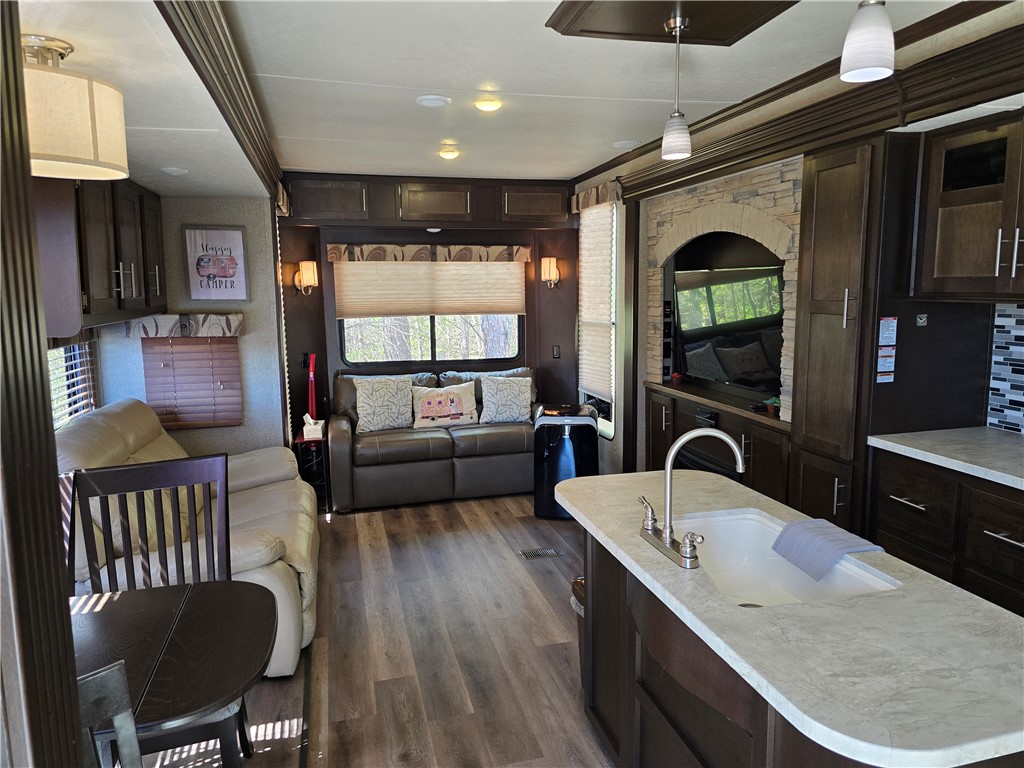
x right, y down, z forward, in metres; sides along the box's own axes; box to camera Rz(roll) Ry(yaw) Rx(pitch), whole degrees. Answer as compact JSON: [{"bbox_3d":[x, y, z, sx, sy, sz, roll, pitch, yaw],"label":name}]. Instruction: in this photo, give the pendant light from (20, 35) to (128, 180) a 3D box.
[{"bbox_3d":[-1.074,-0.639,1.574,0.308,0.284,0.308,-3,8,-15],"label":"pendant light"}]

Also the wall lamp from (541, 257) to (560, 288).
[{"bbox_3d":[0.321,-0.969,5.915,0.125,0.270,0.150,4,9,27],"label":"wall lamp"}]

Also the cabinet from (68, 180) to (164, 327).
[{"bbox_3d":[-2.073,-0.667,3.317,0.373,0.718,1.500,-3,8,-15],"label":"cabinet"}]

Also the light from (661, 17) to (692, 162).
[{"bbox_3d":[0.543,-0.969,2.258,0.100,0.445,0.100,-2,8,-15],"label":"light"}]

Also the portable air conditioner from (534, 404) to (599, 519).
[{"bbox_3d":[0.402,0.557,4.881,0.430,0.740,0.360,0,8,6],"label":"portable air conditioner"}]

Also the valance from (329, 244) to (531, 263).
[{"bbox_3d":[-0.670,-1.099,5.731,1.715,0.145,0.100,-2,8,-15],"label":"valance"}]

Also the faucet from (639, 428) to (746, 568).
[{"bbox_3d":[0.499,0.273,1.802,0.268,0.326,0.265,-3,8,-15],"label":"faucet"}]

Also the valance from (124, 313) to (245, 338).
[{"bbox_3d":[-1.967,-0.355,4.125,0.657,0.143,0.090,-3,8,-15],"label":"valance"}]

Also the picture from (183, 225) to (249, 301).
[{"bbox_3d":[-1.726,-0.705,3.970,0.330,0.438,0.025,-2,8,-15],"label":"picture"}]

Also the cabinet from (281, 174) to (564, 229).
[{"bbox_3d":[-0.636,-1.486,5.614,2.380,0.409,0.300,-2,8,-15],"label":"cabinet"}]

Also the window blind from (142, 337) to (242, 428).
[{"bbox_3d":[-1.958,-0.015,4.191,0.523,0.593,0.050,-3,8,-15],"label":"window blind"}]

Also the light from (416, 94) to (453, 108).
[{"bbox_3d":[-0.375,-1.352,3.274,0.172,0.030,0.172,-2,8,-15],"label":"light"}]

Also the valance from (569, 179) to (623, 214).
[{"bbox_3d":[0.629,-1.398,5.170,0.087,0.140,0.790,-3,8,-15],"label":"valance"}]

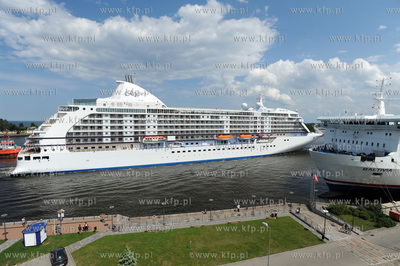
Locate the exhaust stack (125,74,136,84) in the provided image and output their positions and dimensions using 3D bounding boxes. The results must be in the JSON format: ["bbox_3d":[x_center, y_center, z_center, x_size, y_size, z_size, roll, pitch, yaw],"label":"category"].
[{"bbox_3d":[-39.749,-30.450,107.000,4.800,4.600,3.600,-1,4,-21],"label":"exhaust stack"}]

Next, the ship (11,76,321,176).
[{"bbox_3d":[11.558,-8.328,126.678,207.300,49.500,28.800,-1,4,-21],"label":"ship"}]

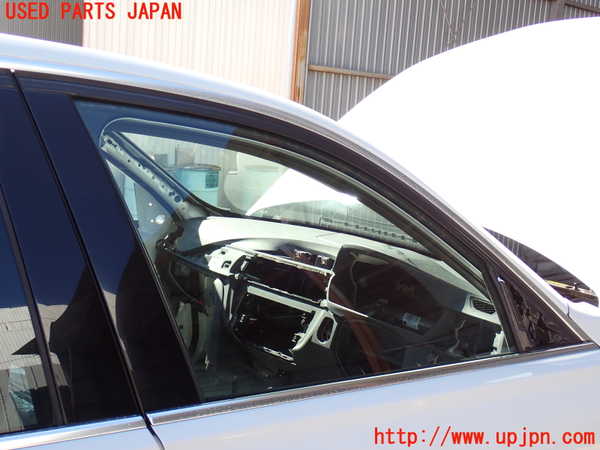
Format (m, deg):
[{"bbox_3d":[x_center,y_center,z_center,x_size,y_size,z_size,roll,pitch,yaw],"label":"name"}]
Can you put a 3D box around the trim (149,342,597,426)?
[{"bbox_3d":[0.214,0.263,1.343,1.030,0.020,0.018,0,10,-35],"label":"trim"}]

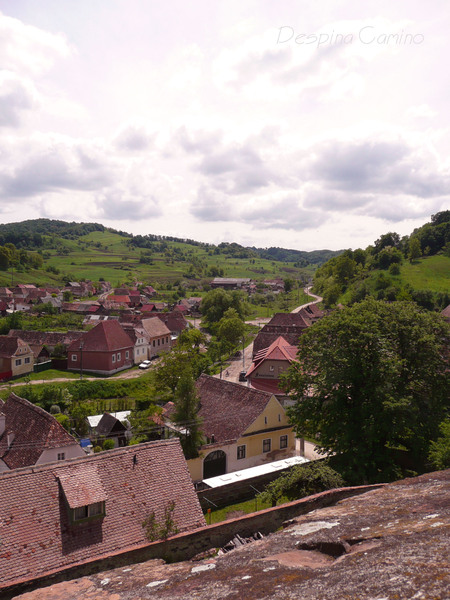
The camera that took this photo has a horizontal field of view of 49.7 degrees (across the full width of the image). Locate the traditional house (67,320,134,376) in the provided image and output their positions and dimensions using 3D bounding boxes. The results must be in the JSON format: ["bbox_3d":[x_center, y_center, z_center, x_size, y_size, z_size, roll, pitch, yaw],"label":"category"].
[{"bbox_3d":[-30.000,11.080,119.870,12.400,11.700,11.400,1,3,21],"label":"traditional house"}]

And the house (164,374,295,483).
[{"bbox_3d":[0.700,15.950,68.770,9.800,9.300,17.000,-2,3,-33],"label":"house"}]

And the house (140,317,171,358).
[{"bbox_3d":[-20.640,10.340,134.840,7.200,9.800,11.000,1,3,22],"label":"house"}]

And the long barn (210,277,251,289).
[{"bbox_3d":[4.500,-13.680,399.820,31.000,9.000,13.000,0,3,0],"label":"long barn"}]

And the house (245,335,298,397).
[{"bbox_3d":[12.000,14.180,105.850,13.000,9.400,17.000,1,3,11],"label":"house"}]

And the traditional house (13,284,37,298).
[{"bbox_3d":[-107.000,-4.420,258.110,11.000,7.600,8.500,-1,3,-10],"label":"traditional house"}]

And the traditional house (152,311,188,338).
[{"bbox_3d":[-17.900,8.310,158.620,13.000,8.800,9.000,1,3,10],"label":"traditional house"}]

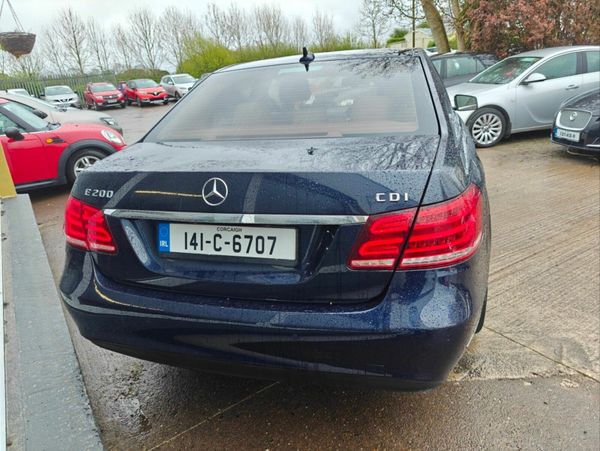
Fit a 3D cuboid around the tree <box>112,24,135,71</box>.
[{"bbox_3d":[-17.153,-16.415,41.833,2.010,6.858,2.010,-3,20,0],"label":"tree"}]

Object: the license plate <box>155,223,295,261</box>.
[{"bbox_3d":[-0.260,0.054,1.432,0.520,0.112,0.012,2,7,16],"label":"license plate"}]

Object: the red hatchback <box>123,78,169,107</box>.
[{"bbox_3d":[-9.458,-8.211,25.700,1.780,1.566,4.120,-17,23,-32],"label":"red hatchback"}]

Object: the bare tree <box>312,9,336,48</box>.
[{"bbox_3d":[2.714,-19.455,45.673,2.414,7.799,2.414,-3,20,0],"label":"bare tree"}]

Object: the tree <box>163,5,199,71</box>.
[{"bbox_3d":[-11.580,-17.062,41.311,3.300,8.400,3.300,-8,20,-12],"label":"tree"}]

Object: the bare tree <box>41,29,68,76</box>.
[{"bbox_3d":[-23.559,-15.545,40.883,2.160,6.565,2.160,-3,20,0],"label":"bare tree"}]

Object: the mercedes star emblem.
[{"bbox_3d":[-0.275,-0.108,1.352,0.093,0.093,0.014,3,9,16],"label":"mercedes star emblem"}]

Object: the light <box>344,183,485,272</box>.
[{"bbox_3d":[0.377,-0.002,1.333,0.410,0.225,0.290,3,21,16],"label":"light"}]

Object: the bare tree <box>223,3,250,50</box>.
[{"bbox_3d":[-6.393,-18.547,43.549,2.406,8.528,2.406,-3,20,0],"label":"bare tree"}]

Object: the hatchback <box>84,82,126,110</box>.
[{"bbox_3d":[-11.820,-7.858,25.300,1.740,1.540,4.070,-17,23,-33],"label":"hatchback"}]

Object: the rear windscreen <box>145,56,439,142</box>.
[{"bbox_3d":[-0.033,-0.661,2.131,1.400,0.110,0.710,2,47,16],"label":"rear windscreen"}]

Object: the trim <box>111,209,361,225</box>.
[{"bbox_3d":[-0.261,-0.023,1.419,0.990,0.037,0.050,2,18,16],"label":"trim"}]

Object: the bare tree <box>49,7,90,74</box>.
[{"bbox_3d":[-19.976,-15.299,37.653,2.985,7.912,2.985,-3,20,0],"label":"bare tree"}]

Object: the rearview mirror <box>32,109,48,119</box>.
[{"bbox_3d":[-4.737,-2.045,7.600,0.150,0.170,0.240,-6,20,-7],"label":"rearview mirror"}]

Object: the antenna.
[{"bbox_3d":[0.045,-0.956,2.386,0.075,0.075,0.150,2,20,16],"label":"antenna"}]

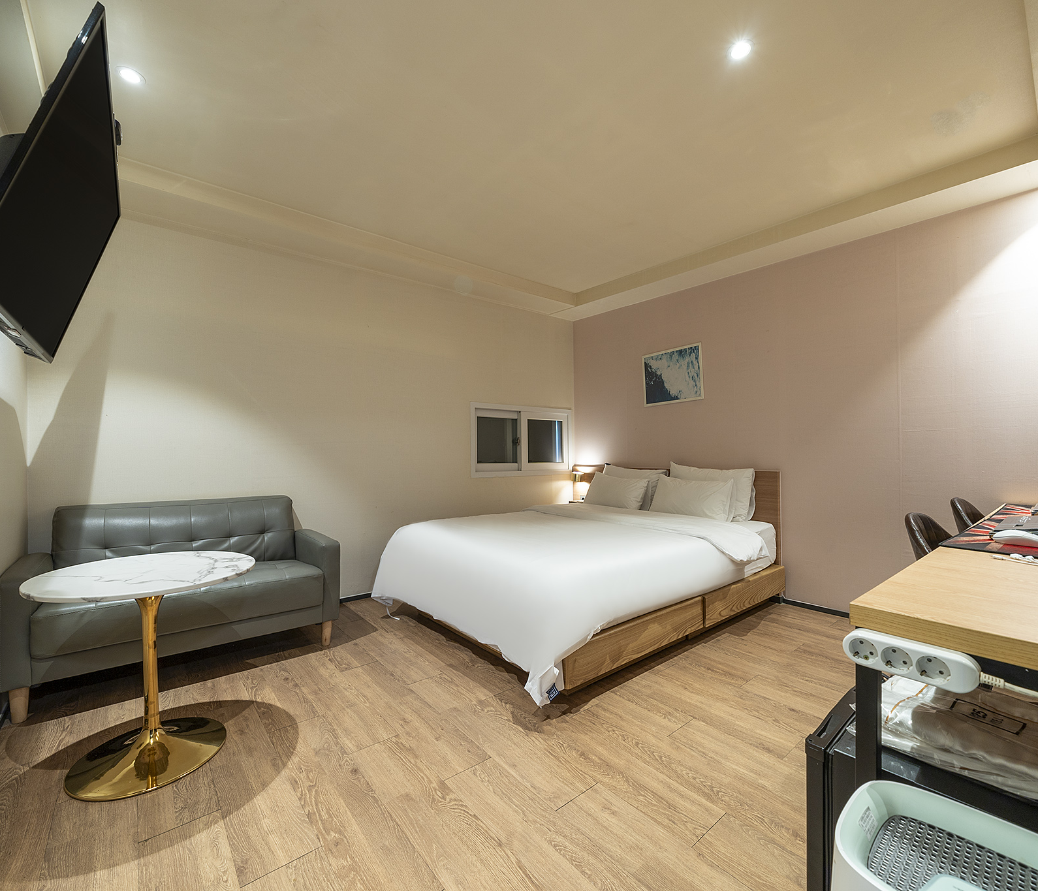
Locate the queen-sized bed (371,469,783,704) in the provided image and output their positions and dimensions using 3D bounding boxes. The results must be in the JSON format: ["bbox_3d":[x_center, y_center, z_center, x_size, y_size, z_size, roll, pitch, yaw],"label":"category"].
[{"bbox_3d":[0.410,0.616,2.982,2.142,0.905,1.695,1,-1,-40],"label":"queen-sized bed"}]

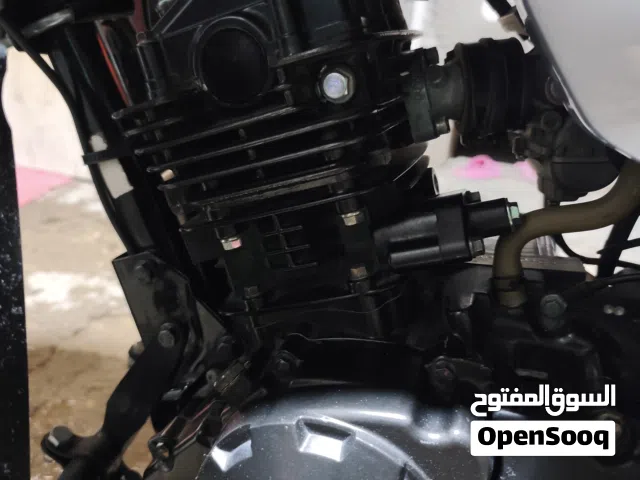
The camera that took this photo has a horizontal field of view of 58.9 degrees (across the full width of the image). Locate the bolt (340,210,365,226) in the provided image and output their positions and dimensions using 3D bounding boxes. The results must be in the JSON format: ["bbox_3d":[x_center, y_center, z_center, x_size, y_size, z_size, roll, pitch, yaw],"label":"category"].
[{"bbox_3d":[0.020,-0.013,0.350,0.015,0.009,0.015,-9,17,16],"label":"bolt"}]

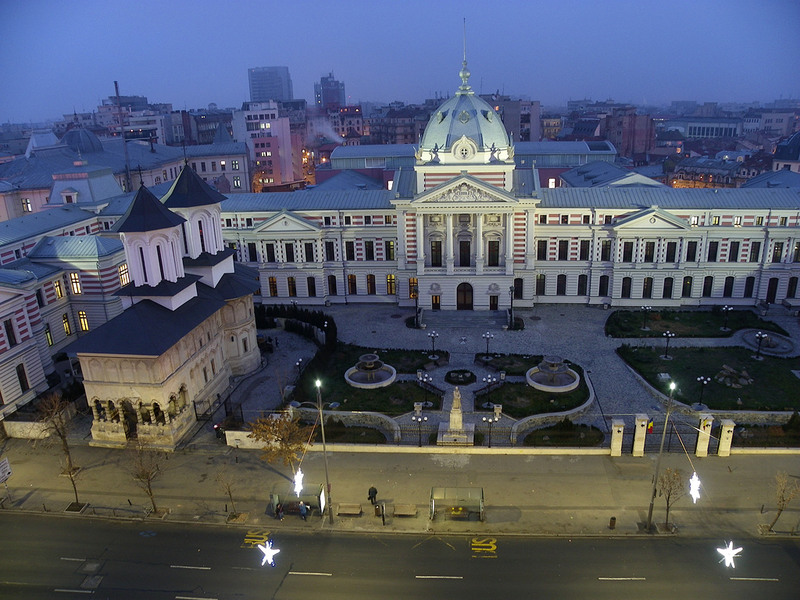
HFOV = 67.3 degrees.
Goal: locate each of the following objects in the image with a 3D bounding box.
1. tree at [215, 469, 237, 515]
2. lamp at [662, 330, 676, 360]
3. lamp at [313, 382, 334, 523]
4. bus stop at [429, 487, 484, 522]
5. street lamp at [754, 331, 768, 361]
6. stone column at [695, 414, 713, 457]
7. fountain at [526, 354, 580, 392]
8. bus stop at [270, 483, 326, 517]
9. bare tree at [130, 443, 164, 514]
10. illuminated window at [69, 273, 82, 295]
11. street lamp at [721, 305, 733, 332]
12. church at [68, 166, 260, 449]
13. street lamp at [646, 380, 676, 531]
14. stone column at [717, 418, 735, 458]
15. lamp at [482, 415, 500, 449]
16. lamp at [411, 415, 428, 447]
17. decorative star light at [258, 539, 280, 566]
[{"bbox_3d":[-13.437,15.112,47.457,1.600,4.100,1.600,0,19,5],"label":"tree"},{"bbox_3d":[33.119,5.641,74.357,1.400,3.200,1.400,0,18,6],"label":"lamp"},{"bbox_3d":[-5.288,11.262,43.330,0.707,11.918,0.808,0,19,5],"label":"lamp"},{"bbox_3d":[4.434,15.819,46.527,4.200,2.400,1.700,0,19,5],"label":"bus stop"},{"bbox_3d":[44.009,5.556,73.463,1.400,3.200,1.400,0,18,6],"label":"street lamp"},{"bbox_3d":[27.045,12.117,53.552,1.100,3.770,1.100,0,19,5],"label":"stone column"},{"bbox_3d":[17.315,7.784,67.431,6.000,2.700,6.000,0,19,5],"label":"fountain"},{"bbox_3d":[-7.734,15.404,46.030,4.090,2.475,1.717,0,19,5],"label":"bus stop"},{"bbox_3d":[-19.275,13.684,46.235,2.525,6.262,2.424,0,19,5],"label":"bare tree"},{"bbox_3d":[-42.686,-2.105,79.045,1.464,2.929,0.253,0,19,5],"label":"illuminated window"},{"bbox_3d":[45.078,2.497,82.769,1.400,3.200,1.400,0,18,6],"label":"street lamp"},{"bbox_3d":[-24.029,-2.307,65.653,14.342,24.442,29.290,0,19,5],"label":"church"},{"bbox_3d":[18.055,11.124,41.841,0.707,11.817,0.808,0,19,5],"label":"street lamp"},{"bbox_3d":[28.989,12.347,53.593,1.100,3.190,1.100,0,19,5],"label":"stone column"},{"bbox_3d":[8.207,12.129,54.837,1.380,3.150,0.650,0,18,6],"label":"lamp"},{"bbox_3d":[1.880,12.416,55.873,1.450,3.350,1.450,0,19,5],"label":"lamp"},{"bbox_3d":[-6.930,13.435,31.910,1.200,1.350,0.800,0,19,5],"label":"decorative star light"}]

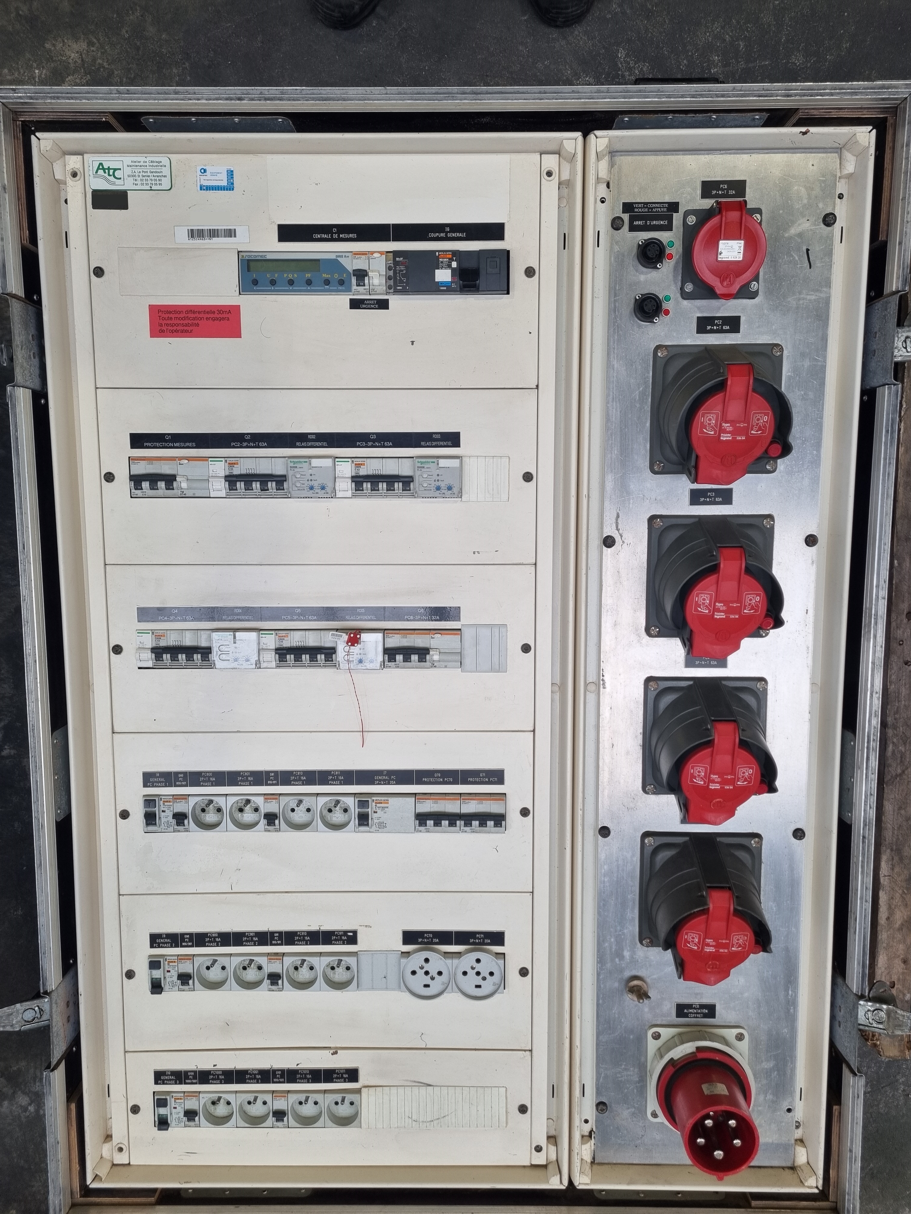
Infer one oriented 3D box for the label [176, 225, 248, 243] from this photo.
[{"bbox_3d":[-0.270,-0.413,1.011,0.083,0.001,0.018,0,96,0],"label":"label"}]

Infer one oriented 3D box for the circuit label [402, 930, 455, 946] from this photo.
[{"bbox_3d":[-0.033,0.402,1.103,0.062,0.002,0.018,0,96,0],"label":"circuit label"}]

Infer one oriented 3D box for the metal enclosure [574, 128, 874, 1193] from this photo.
[{"bbox_3d":[0.295,0.090,1.138,0.308,0.193,1.231,0,96,0],"label":"metal enclosure"}]

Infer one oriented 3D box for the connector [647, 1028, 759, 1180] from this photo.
[{"bbox_3d":[0.297,0.582,1.072,0.125,0.121,0.126,0,96,0],"label":"connector"}]

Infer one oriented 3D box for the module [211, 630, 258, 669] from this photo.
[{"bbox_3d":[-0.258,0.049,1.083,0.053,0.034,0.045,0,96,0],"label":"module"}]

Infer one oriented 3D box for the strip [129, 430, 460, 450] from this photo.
[{"bbox_3d":[-0.183,-0.191,1.043,0.379,0.002,0.018,0,96,0],"label":"strip"}]

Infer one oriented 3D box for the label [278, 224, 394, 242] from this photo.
[{"bbox_3d":[-0.134,-0.414,1.011,0.125,0.002,0.019,0,96,0],"label":"label"}]

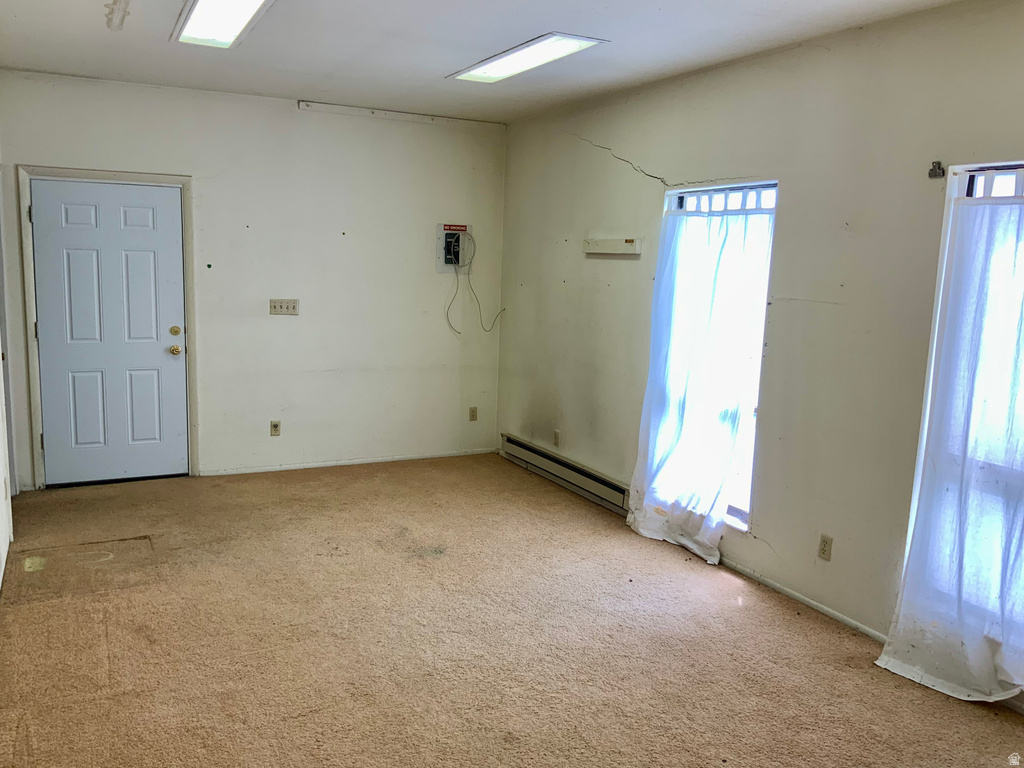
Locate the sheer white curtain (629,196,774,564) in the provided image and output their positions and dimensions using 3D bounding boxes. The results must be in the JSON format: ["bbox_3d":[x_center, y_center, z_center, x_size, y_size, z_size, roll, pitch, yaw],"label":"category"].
[{"bbox_3d":[1.047,-0.042,4.922,0.120,2.030,1.020,-3,10,-28],"label":"sheer white curtain"}]

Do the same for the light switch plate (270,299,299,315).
[{"bbox_3d":[-1.671,-0.562,6.316,0.206,0.115,0.012,-2,10,-25],"label":"light switch plate"}]

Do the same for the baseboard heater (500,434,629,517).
[{"bbox_3d":[0.349,0.644,6.322,0.065,0.165,1.800,-3,10,-28],"label":"baseboard heater"}]

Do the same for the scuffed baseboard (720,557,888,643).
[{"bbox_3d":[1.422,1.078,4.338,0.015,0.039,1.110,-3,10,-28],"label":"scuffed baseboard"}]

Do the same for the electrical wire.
[{"bbox_3d":[-0.284,-0.802,6.889,0.490,0.810,0.100,-2,10,-25],"label":"electrical wire"}]

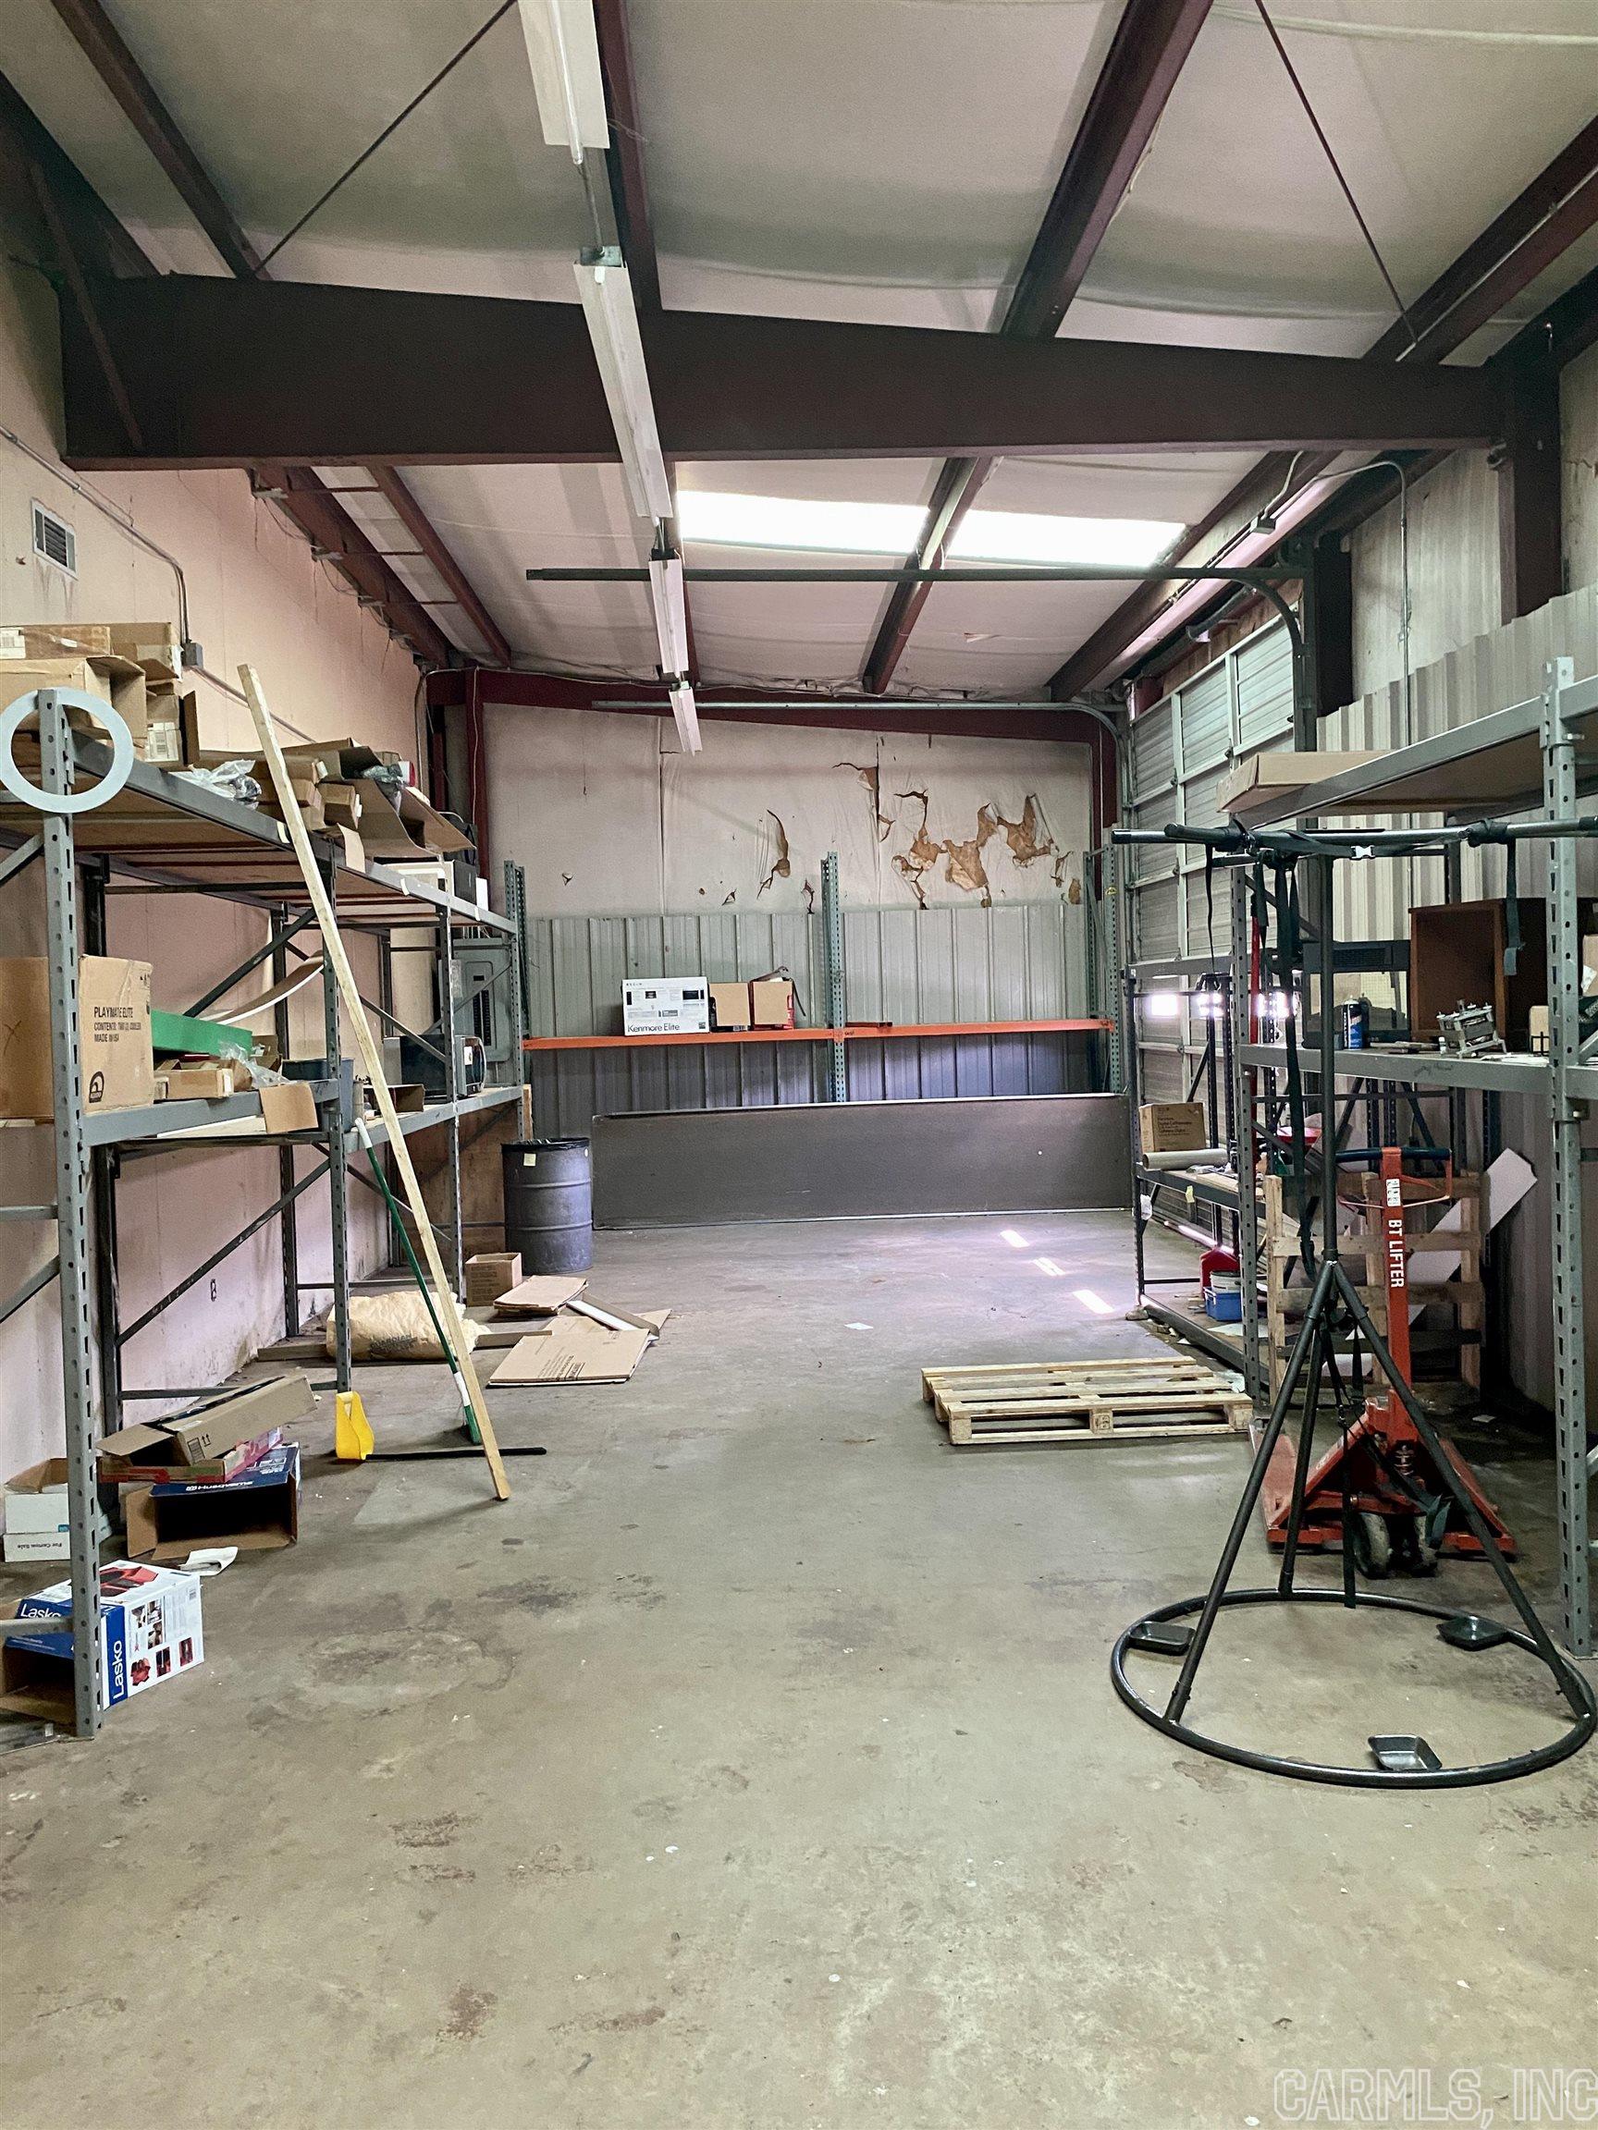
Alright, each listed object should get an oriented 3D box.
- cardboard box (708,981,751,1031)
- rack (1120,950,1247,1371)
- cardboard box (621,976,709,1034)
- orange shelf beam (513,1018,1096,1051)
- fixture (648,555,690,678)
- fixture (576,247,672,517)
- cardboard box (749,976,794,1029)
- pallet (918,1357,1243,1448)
[{"bbox_3d":[-0.543,-0.463,12.780,0.321,0.383,0.360,-2,2,-3],"label":"cardboard box"},{"bbox_3d":[2.097,0.413,7.600,0.500,1.850,2.200,-2,2,-3],"label":"rack"},{"bbox_3d":[-1.044,-0.469,12.807,0.661,0.423,0.500,-2,2,-3],"label":"cardboard box"},{"bbox_3d":[0.159,-0.247,12.589,4.700,0.080,0.060,-2,2,-3],"label":"orange shelf beam"},{"bbox_3d":[-0.703,-2.452,8.863,0.156,0.095,2.430,-2,2,-3],"label":"fixture"},{"bbox_3d":[-0.597,-2.355,5.794,0.156,0.095,2.430,-2,2,-1],"label":"fixture"},{"bbox_3d":[-0.212,-0.479,12.795,0.341,0.392,0.360,-2,2,-3],"label":"cardboard box"},{"bbox_3d":[1.131,1.341,6.394,1.165,0.135,0.751,-2,2,-3],"label":"pallet"}]

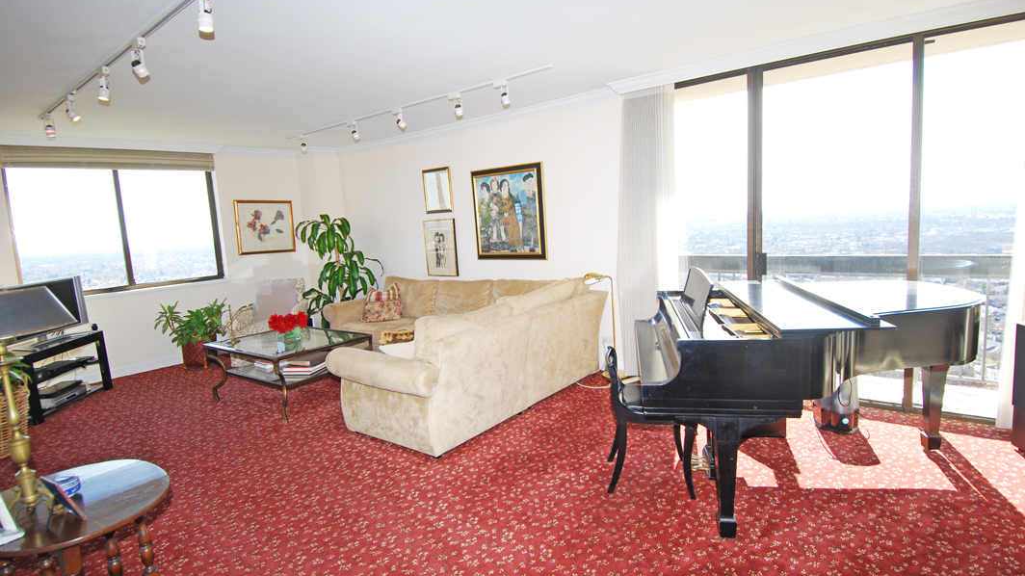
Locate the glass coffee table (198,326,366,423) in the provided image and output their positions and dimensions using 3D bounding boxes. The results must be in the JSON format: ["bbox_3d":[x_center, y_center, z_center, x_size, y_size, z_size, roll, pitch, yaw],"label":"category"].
[{"bbox_3d":[-2.017,0.712,4.626,1.350,0.520,0.830,2,9,38],"label":"glass coffee table"}]

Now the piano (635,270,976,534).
[{"bbox_3d":[1.547,0.444,2.754,1.715,1.120,1.490,-2,8,13],"label":"piano"}]

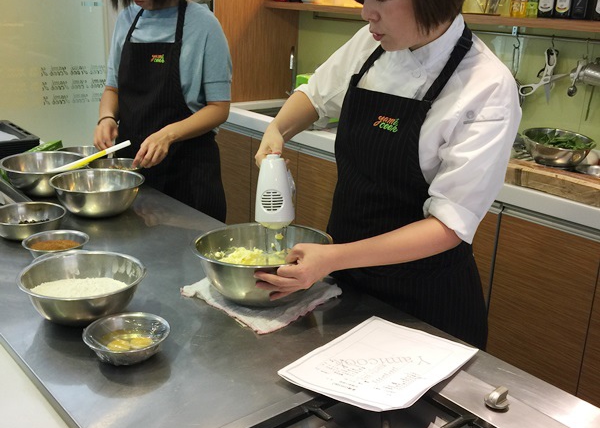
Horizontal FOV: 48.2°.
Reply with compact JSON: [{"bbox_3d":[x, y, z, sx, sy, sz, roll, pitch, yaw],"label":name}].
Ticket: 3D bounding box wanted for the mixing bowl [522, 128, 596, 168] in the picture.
[{"bbox_3d":[0.927,-0.228,2.418,0.255,0.090,0.255,2,19,-1],"label":"mixing bowl"}]

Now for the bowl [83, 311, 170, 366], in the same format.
[{"bbox_3d":[-0.299,0.227,1.167,0.146,0.047,0.146,2,19,-1],"label":"bowl"}]

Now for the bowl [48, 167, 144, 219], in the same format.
[{"bbox_3d":[-0.571,-0.053,1.905,0.258,0.088,0.258,2,19,-1],"label":"bowl"}]

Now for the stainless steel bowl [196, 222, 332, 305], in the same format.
[{"bbox_3d":[-0.077,0.112,1.405,0.285,0.115,0.285,2,19,-1],"label":"stainless steel bowl"}]

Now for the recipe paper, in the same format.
[{"bbox_3d":[0.140,0.244,1.123,0.212,0.022,0.297,15,23,34],"label":"recipe paper"}]

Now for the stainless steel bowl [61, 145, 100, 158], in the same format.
[{"bbox_3d":[-0.749,-0.184,2.318,0.188,0.060,0.188,2,19,-1],"label":"stainless steel bowl"}]

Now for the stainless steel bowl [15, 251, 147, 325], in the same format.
[{"bbox_3d":[-0.421,0.153,1.316,0.236,0.082,0.236,2,19,-1],"label":"stainless steel bowl"}]

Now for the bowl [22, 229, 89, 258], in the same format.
[{"bbox_3d":[-0.556,0.087,1.536,0.146,0.050,0.146,2,19,-1],"label":"bowl"}]

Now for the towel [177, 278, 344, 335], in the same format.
[{"bbox_3d":[-0.081,0.161,1.431,0.275,0.018,0.270,-13,24,-39],"label":"towel"}]

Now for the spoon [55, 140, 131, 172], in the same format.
[{"bbox_3d":[-0.655,-0.174,2.081,0.280,0.030,0.050,-25,29,-24],"label":"spoon"}]

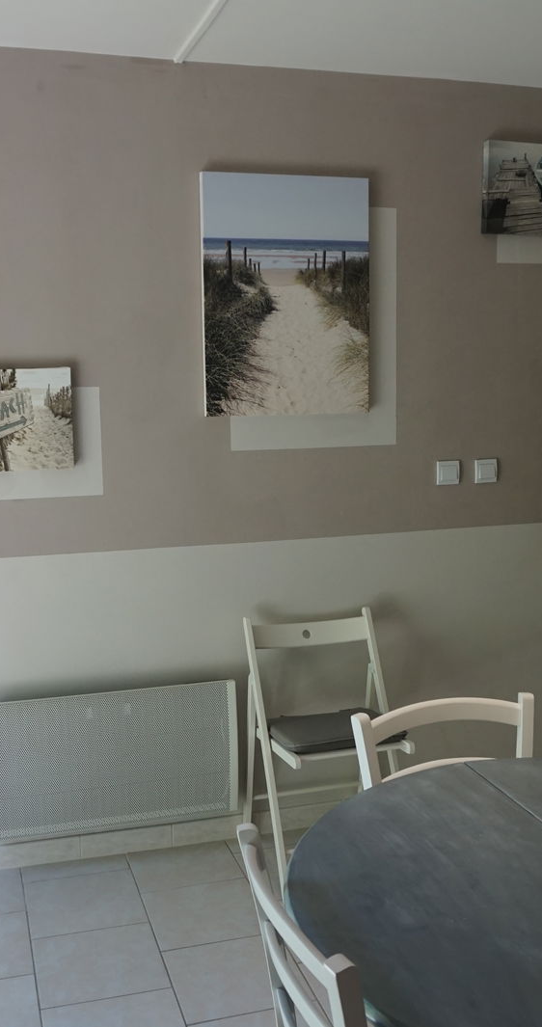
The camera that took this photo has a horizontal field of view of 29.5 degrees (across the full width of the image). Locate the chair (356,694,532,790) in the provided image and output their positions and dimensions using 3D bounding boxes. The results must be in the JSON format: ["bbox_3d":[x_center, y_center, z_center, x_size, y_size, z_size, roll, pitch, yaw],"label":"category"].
[{"bbox_3d":[0.432,0.852,1.978,0.430,0.860,0.480,-3,8,-16],"label":"chair"}]

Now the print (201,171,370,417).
[{"bbox_3d":[0.054,-0.688,3.276,0.545,0.742,0.040,-3,8,-16],"label":"print"}]

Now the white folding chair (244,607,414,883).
[{"bbox_3d":[0.192,0.736,3.207,0.440,0.770,0.490,-3,8,-18],"label":"white folding chair"}]

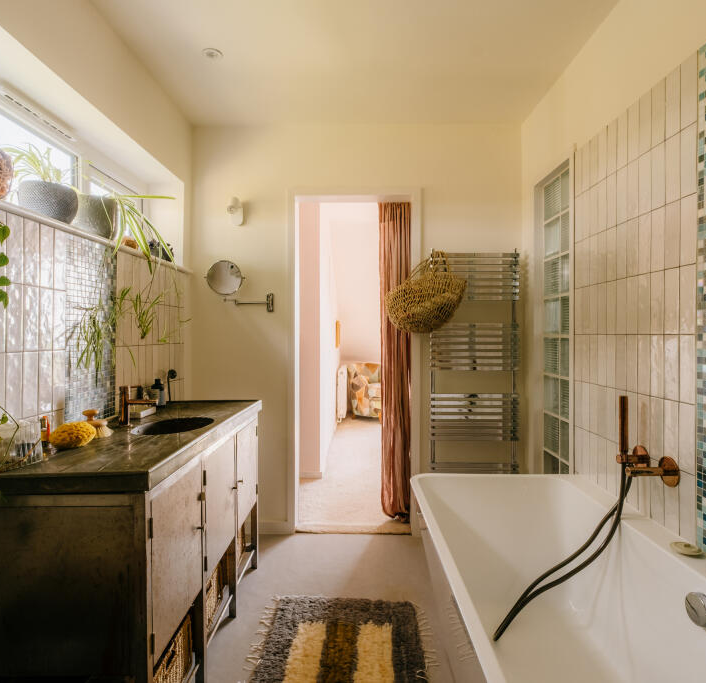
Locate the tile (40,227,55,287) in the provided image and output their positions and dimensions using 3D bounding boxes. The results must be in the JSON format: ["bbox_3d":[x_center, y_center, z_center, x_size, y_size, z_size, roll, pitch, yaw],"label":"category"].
[{"bbox_3d":[-0.994,-0.274,1.379,0.009,0.202,0.062,0,0,1],"label":"tile"}]

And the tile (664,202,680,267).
[{"bbox_3d":[0.998,-0.331,1.328,0.010,0.203,0.062,0,1,1],"label":"tile"}]

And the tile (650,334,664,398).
[{"bbox_3d":[0.981,0.080,1.370,0.010,0.200,0.060,0,0,0],"label":"tile"}]

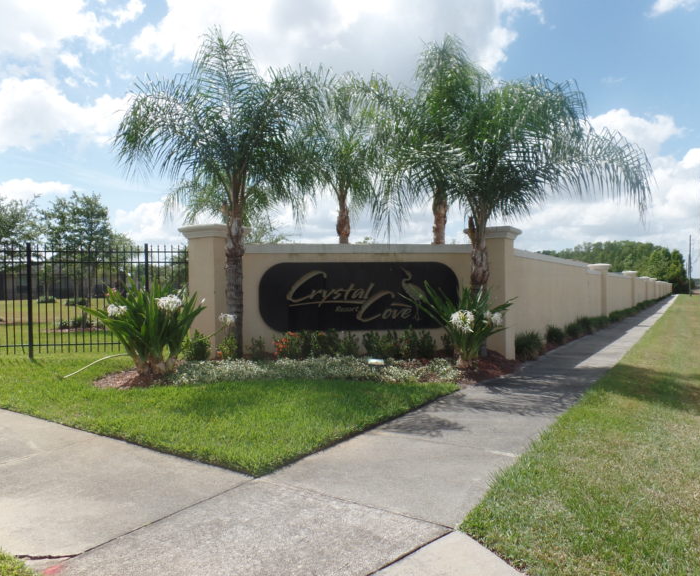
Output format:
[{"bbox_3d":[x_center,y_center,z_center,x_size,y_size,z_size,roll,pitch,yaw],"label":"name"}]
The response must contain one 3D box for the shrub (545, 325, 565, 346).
[{"bbox_3d":[4.901,1.148,12.200,0.460,0.502,0.460,-1,0,33],"label":"shrub"}]

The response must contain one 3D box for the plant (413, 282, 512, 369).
[{"bbox_3d":[1.720,0.575,7.800,1.470,1.310,1.350,0,0,0],"label":"plant"}]

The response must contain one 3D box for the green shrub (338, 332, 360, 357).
[{"bbox_3d":[-0.008,0.992,8.650,0.360,0.441,0.360,-1,0,-7],"label":"green shrub"}]

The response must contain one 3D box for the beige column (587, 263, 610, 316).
[{"bbox_3d":[11.029,0.160,22.452,0.856,2.422,0.856,-1,0,33],"label":"beige column"}]

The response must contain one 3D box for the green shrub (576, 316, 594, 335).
[{"bbox_3d":[6.740,1.070,14.600,0.550,0.520,0.550,0,0,0],"label":"green shrub"}]

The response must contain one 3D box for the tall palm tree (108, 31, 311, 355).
[{"bbox_3d":[-2.300,-1.630,8.700,3.450,5.600,3.300,0,0,0],"label":"tall palm tree"}]

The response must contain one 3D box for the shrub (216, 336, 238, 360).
[{"bbox_3d":[-2.004,1.006,8.350,0.360,0.393,0.360,-1,0,-7],"label":"shrub"}]

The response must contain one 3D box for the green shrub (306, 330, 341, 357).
[{"bbox_3d":[-0.460,0.980,8.900,0.590,0.480,0.520,0,0,0],"label":"green shrub"}]

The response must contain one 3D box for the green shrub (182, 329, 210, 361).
[{"bbox_3d":[-2.452,0.918,8.150,0.440,0.511,0.420,-1,0,-7],"label":"green shrub"}]

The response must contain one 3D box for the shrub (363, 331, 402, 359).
[{"bbox_3d":[0.570,1.000,8.950,0.680,0.500,0.560,0,0,0],"label":"shrub"}]

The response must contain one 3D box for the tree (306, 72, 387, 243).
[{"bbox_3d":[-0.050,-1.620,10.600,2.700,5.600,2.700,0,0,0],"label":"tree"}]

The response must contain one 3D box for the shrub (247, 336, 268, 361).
[{"bbox_3d":[-1.532,1.018,8.450,0.350,0.397,0.340,-1,0,-7],"label":"shrub"}]

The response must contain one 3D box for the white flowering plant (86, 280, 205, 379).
[{"bbox_3d":[-2.905,0.583,7.250,1.500,1.350,1.400,-1,0,-22],"label":"white flowering plant"}]

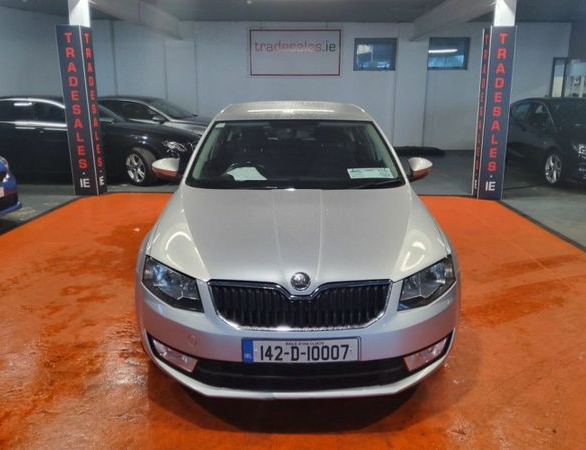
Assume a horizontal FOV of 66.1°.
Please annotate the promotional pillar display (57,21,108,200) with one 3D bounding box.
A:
[{"bbox_3d":[-3.270,-1.712,6.989,0.360,2.480,0.360,0,15,2],"label":"promotional pillar display"}]

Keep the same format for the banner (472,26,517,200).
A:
[{"bbox_3d":[3.008,-1.631,6.760,0.360,2.470,0.360,-1,15,2],"label":"banner"}]

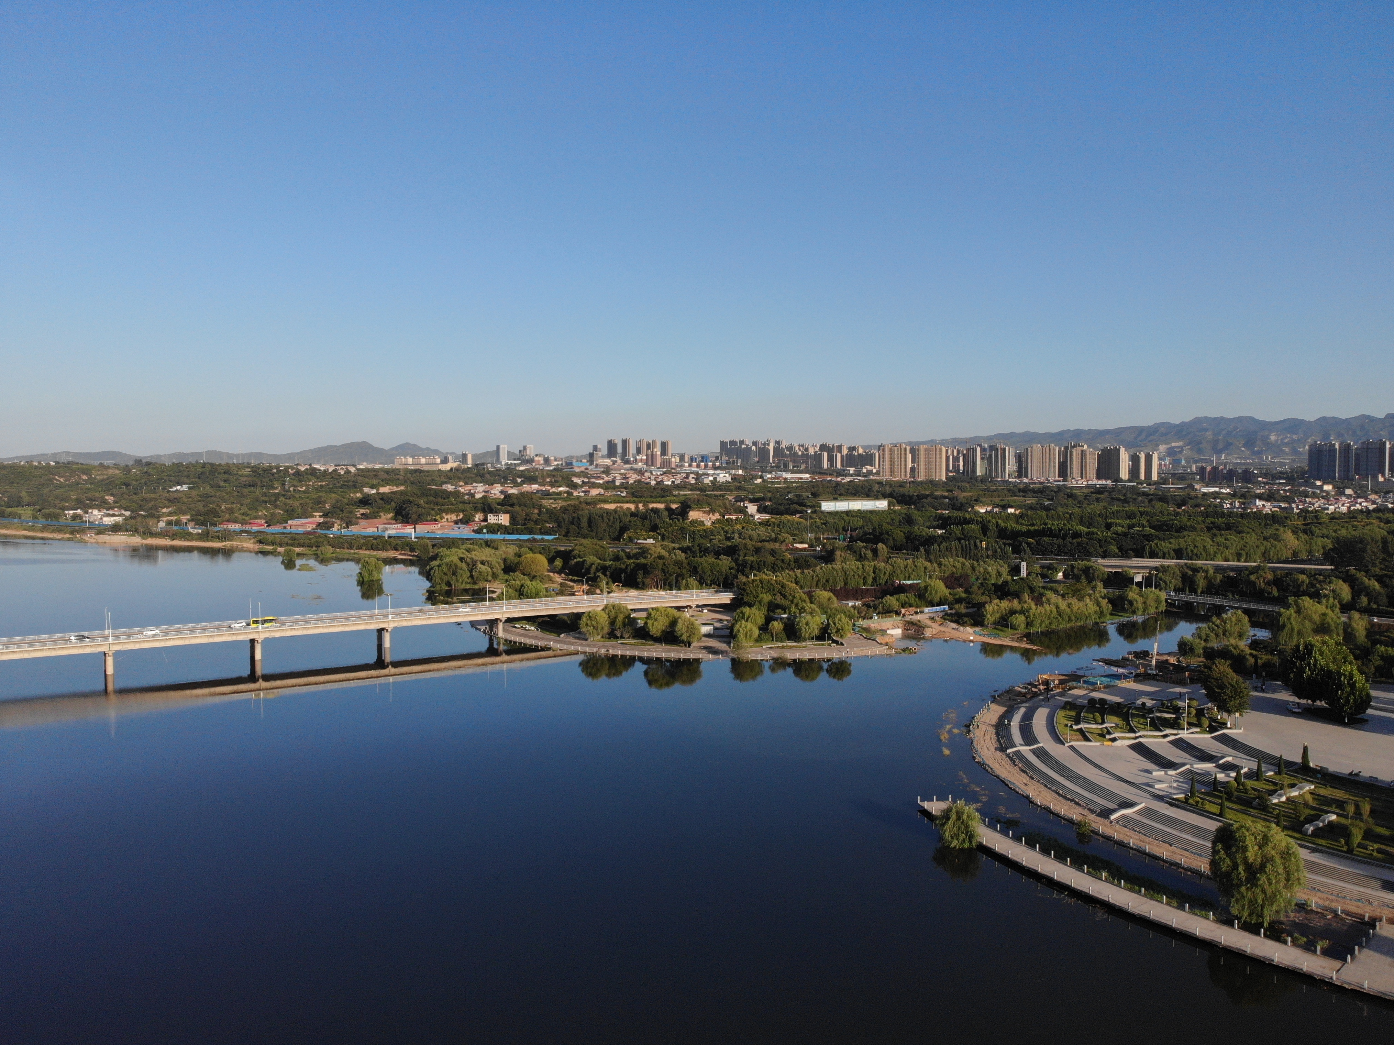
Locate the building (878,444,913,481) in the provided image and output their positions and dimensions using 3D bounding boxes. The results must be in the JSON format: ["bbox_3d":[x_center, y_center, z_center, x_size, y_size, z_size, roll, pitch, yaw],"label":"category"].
[{"bbox_3d":[374.380,-112.850,1820.000,58.000,68.500,20.000,1,3,24],"label":"building"}]

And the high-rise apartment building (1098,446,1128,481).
[{"bbox_3d":[803.010,-114.590,1865.000,22.000,68.000,54.000,-1,3,-25],"label":"high-rise apartment building"}]

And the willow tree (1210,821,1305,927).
[{"bbox_3d":[75.970,46.970,131.000,12.400,12.200,12.400,0,3,0],"label":"willow tree"}]

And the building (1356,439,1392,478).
[{"bbox_3d":[1441.910,-134.700,2060.000,21.000,82.000,57.000,-2,4,-37],"label":"building"}]

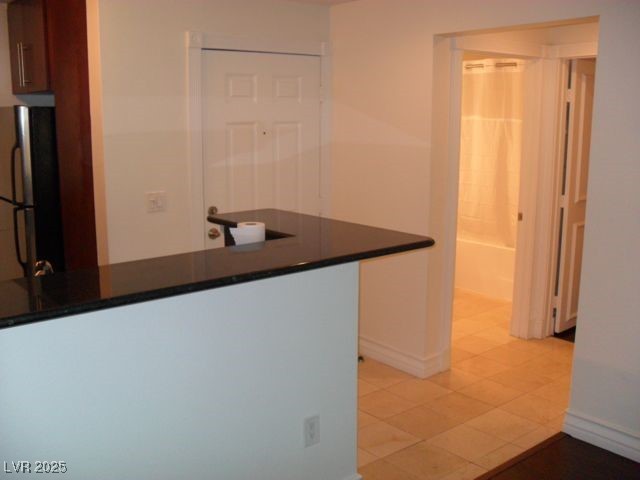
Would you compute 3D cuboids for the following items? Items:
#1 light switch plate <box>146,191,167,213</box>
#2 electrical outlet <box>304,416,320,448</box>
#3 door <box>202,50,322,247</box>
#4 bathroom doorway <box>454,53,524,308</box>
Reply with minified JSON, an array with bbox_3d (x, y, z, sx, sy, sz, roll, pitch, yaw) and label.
[{"bbox_3d":[-0.934,-0.218,3.721,0.116,0.117,0.015,-9,14,-40],"label":"light switch plate"},{"bbox_3d":[-0.031,0.750,2.529,0.073,0.118,0.012,-9,14,-40],"label":"electrical outlet"},{"bbox_3d":[-0.356,-0.190,4.266,0.915,2.030,0.050,-9,14,-40],"label":"door"},{"bbox_3d":[1.157,-0.205,4.402,0.860,2.030,0.150,-9,14,-40],"label":"bathroom doorway"}]

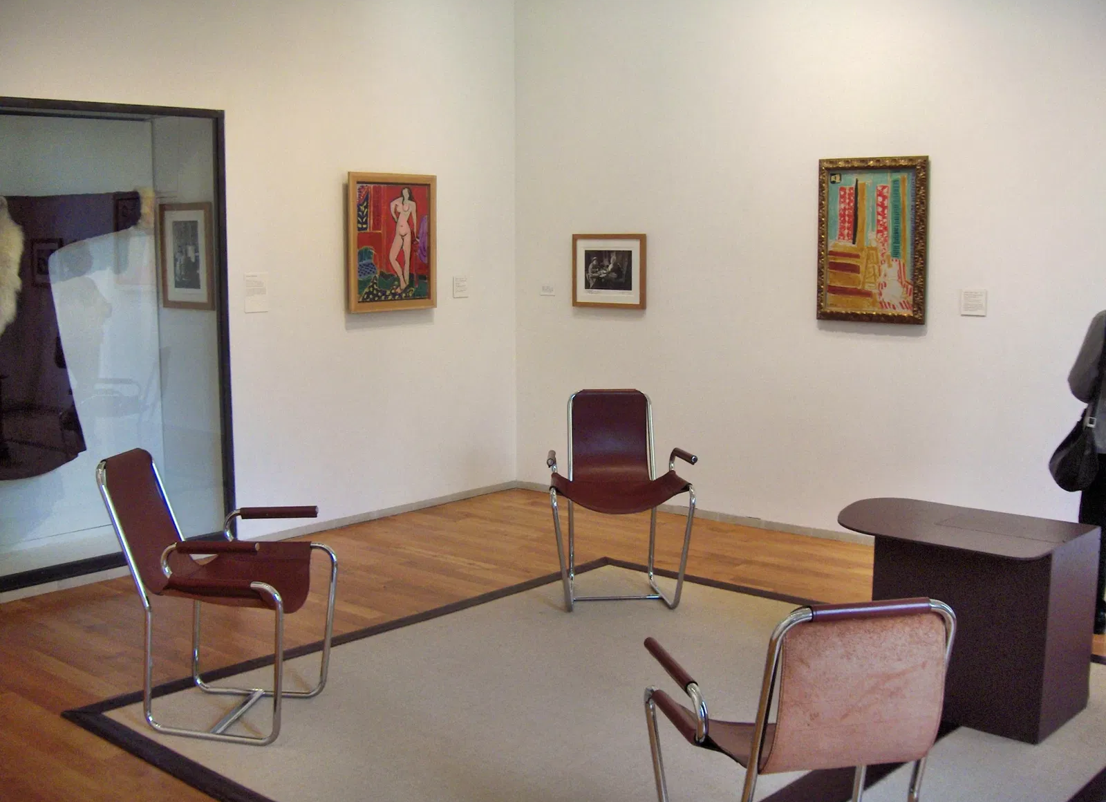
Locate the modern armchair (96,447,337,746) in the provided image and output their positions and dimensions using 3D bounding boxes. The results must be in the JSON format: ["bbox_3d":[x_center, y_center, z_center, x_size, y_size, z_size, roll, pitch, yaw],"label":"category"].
[{"bbox_3d":[-1.067,0.596,3.982,0.660,0.883,0.610,1,8,8],"label":"modern armchair"}]

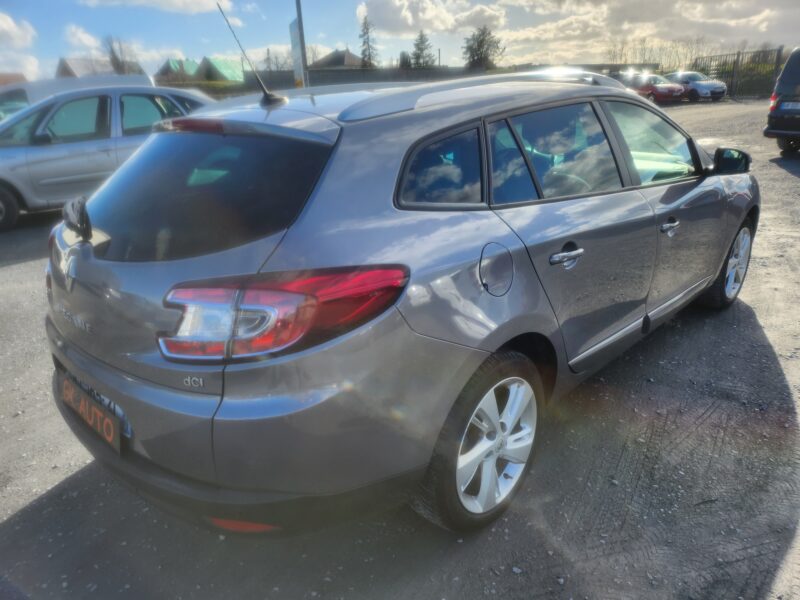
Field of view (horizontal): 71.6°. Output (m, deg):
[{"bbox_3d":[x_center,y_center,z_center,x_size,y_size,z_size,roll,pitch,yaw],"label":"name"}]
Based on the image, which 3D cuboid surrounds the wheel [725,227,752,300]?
[{"bbox_3d":[2.191,-0.257,3.714,0.470,0.470,0.170,-20,28,-40],"label":"wheel"}]

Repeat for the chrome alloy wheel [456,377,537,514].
[{"bbox_3d":[0.292,0.480,1.936,0.170,0.470,0.470,18,28,42],"label":"chrome alloy wheel"}]

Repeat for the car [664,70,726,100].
[{"bbox_3d":[16.490,-12.106,31.463,1.730,1.490,4.050,-8,22,-16],"label":"car"}]

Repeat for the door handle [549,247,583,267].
[{"bbox_3d":[0.594,-0.158,1.960,0.050,0.043,0.215,18,29,42],"label":"door handle"}]

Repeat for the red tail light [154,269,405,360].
[{"bbox_3d":[-0.272,0.024,1.361,0.570,0.185,0.190,-4,21,-4],"label":"red tail light"}]

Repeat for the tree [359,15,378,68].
[{"bbox_3d":[-3.769,-30.084,68.722,2.600,9.241,2.600,-2,21,0],"label":"tree"}]

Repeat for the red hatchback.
[{"bbox_3d":[12.970,-11.414,30.087,1.680,1.430,3.950,-16,25,-32],"label":"red hatchback"}]

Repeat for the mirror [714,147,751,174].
[{"bbox_3d":[1.681,-0.701,2.799,0.120,0.135,0.190,-18,26,-36],"label":"mirror"}]

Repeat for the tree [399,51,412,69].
[{"bbox_3d":[0.516,-21.233,52.000,1.500,4.400,1.500,-2,21,0],"label":"tree"}]

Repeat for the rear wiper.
[{"bbox_3d":[-1.003,-0.259,1.731,0.075,0.115,0.310,-13,24,-26],"label":"rear wiper"}]

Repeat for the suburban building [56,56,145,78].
[{"bbox_3d":[-41.460,-30.545,77.658,9.800,6.200,7.000,-20,28,-39],"label":"suburban building"}]

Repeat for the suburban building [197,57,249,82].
[{"bbox_3d":[-24.764,-30.977,77.731,7.000,5.800,7.500,8,23,23],"label":"suburban building"}]

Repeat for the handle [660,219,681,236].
[{"bbox_3d":[1.232,-0.336,2.529,0.050,0.060,0.210,18,28,42],"label":"handle"}]

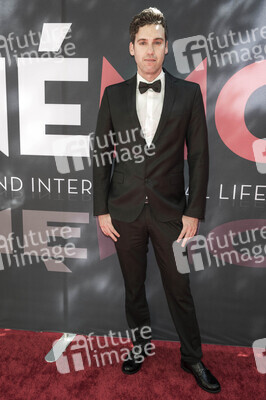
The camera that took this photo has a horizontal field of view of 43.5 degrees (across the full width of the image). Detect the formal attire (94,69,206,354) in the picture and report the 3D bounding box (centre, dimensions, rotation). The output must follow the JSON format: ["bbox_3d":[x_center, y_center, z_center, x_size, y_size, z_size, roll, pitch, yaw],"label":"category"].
[{"bbox_3d":[0.081,0.097,1.692,0.560,1.480,0.320,2,9,7],"label":"formal attire"}]

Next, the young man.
[{"bbox_3d":[0.124,-0.002,1.687,0.630,1.800,0.390,2,9,7],"label":"young man"}]

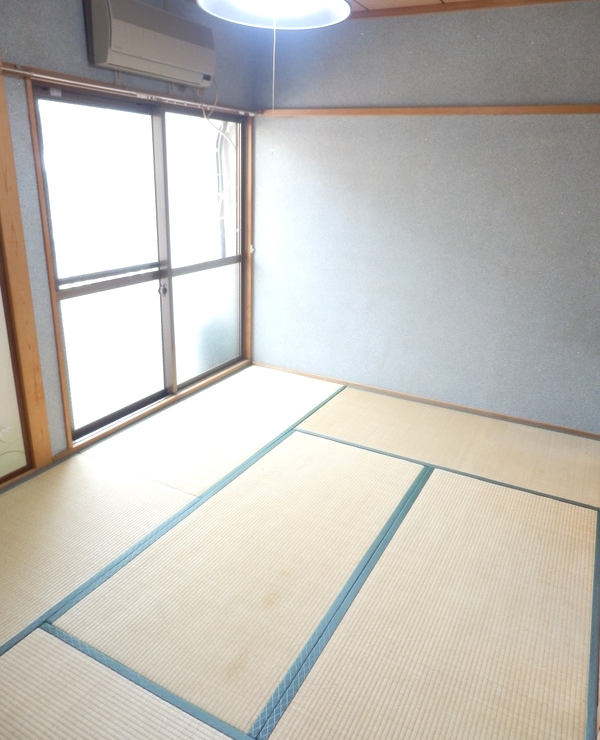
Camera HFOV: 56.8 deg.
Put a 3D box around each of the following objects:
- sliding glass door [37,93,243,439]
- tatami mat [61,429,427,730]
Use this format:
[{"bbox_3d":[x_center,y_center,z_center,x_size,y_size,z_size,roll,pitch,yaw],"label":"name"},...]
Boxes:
[{"bbox_3d":[-0.828,-0.661,3.463,0.075,1.749,1.653,12,22,26],"label":"sliding glass door"},{"bbox_3d":[-0.090,0.719,2.466,0.859,0.050,1.743,12,22,26],"label":"tatami mat"}]

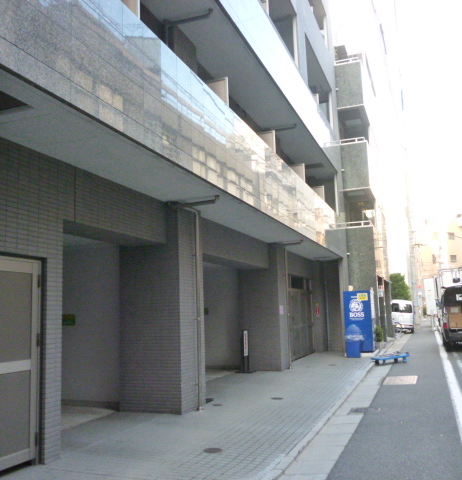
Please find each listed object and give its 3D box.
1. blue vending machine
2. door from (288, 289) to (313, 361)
[{"bbox_3d":[4.088,2.540,16.245,0.790,1.830,1.100,-5,-8,20],"label":"blue vending machine"},{"bbox_3d":[2.367,2.757,17.070,0.120,2.130,3.100,-5,-8,20],"label":"door"}]

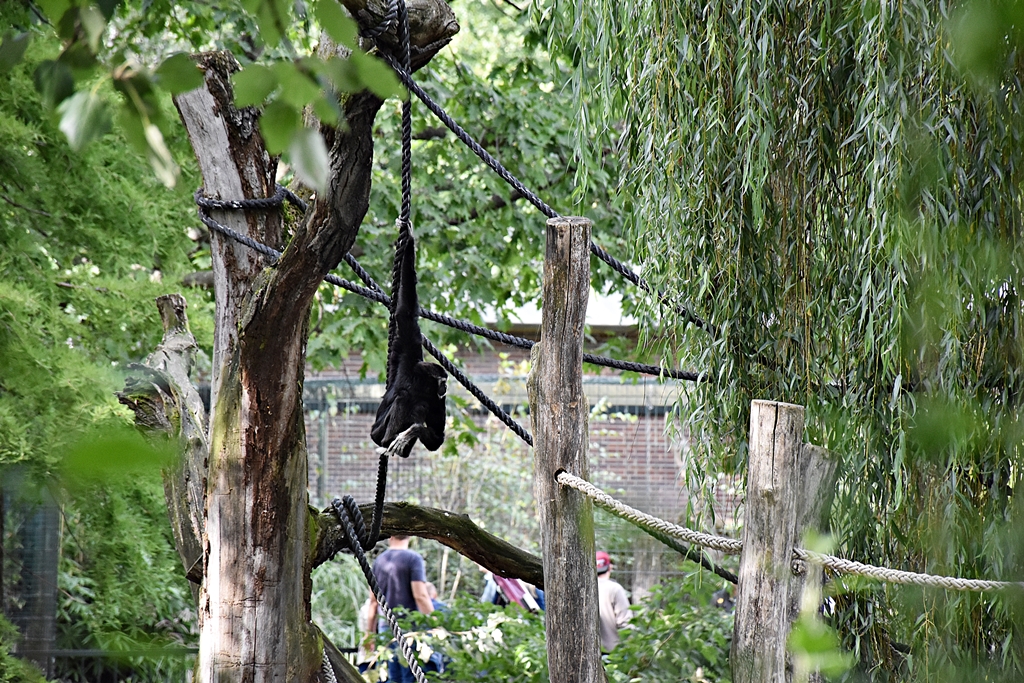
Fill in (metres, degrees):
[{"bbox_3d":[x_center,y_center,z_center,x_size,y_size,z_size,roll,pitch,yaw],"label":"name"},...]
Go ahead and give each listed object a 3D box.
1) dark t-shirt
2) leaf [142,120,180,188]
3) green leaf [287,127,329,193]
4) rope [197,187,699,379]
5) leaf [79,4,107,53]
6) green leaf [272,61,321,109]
[{"bbox_3d":[-0.927,2.010,49.000,0.451,0.640,0.270,0,-1,15],"label":"dark t-shirt"},{"bbox_3d":[-0.586,-0.310,10.000,0.042,0.116,0.030,-20,-1,0],"label":"leaf"},{"bbox_3d":[-0.339,-0.301,10.000,0.059,0.117,0.030,-17,-1,0],"label":"green leaf"},{"bbox_3d":[-0.255,-0.229,24.000,2.041,0.771,0.500,0,-1,0],"label":"rope"},{"bbox_3d":[-0.702,-0.524,10.000,0.047,0.080,0.030,0,-1,0],"label":"leaf"},{"bbox_3d":[-0.361,-0.430,10.000,0.080,0.080,0.030,0,-1,0],"label":"green leaf"}]

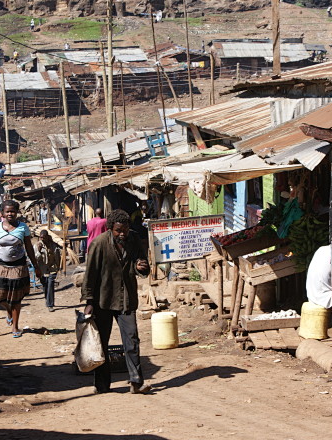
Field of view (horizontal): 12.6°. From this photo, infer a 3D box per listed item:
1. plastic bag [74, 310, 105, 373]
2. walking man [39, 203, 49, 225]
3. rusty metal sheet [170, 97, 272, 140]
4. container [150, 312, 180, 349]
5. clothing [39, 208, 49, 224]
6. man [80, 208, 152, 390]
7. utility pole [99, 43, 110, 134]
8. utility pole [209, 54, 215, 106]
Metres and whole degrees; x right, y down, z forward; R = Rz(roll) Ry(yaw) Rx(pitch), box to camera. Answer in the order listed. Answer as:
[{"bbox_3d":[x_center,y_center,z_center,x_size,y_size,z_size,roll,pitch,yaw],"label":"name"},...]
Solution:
[{"bbox_3d":[-0.671,1.065,13.150,0.270,0.530,0.200,0,1,11],"label":"plastic bag"},{"bbox_3d":[-4.617,0.114,57.000,0.450,1.660,0.320,-2,3,-3],"label":"walking man"},{"bbox_3d":[0.958,-1.692,25.000,1.900,0.200,2.400,-15,17,-28],"label":"rusty metal sheet"},{"bbox_3d":[-0.003,1.208,16.400,0.290,0.390,0.250,-2,3,9],"label":"container"},{"bbox_3d":[-4.617,-0.133,57.000,0.420,0.650,0.270,-2,3,-3],"label":"clothing"},{"bbox_3d":[-0.441,0.725,13.350,0.600,1.630,0.480,-1,1,-18],"label":"man"},{"bbox_3d":[-2.652,-4.284,68.000,0.160,7.600,0.160,-3,1,0],"label":"utility pole"},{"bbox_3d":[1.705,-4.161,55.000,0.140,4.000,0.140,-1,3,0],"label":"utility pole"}]

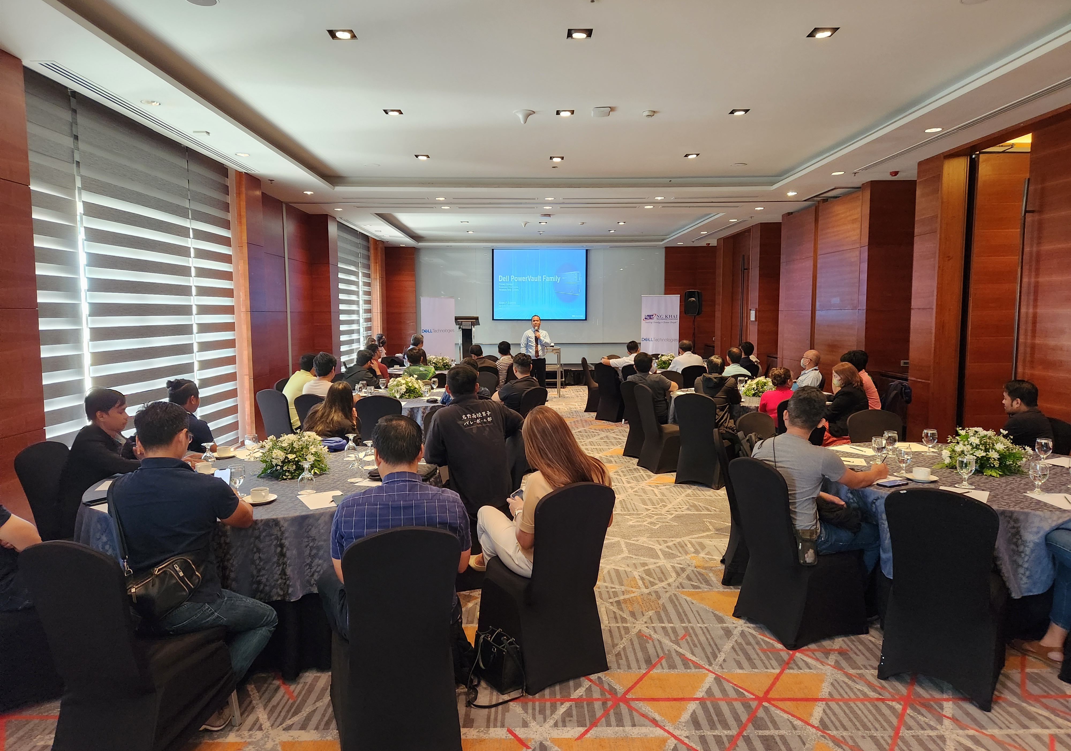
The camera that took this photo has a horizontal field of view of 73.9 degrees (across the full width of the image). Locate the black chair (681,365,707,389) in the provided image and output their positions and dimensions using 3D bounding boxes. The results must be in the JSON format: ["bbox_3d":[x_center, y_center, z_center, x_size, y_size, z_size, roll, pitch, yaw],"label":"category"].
[{"bbox_3d":[2.330,0.287,10.723,0.440,0.925,0.580,-1,5,-5],"label":"black chair"}]

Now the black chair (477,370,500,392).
[{"bbox_3d":[-0.829,0.437,8.995,0.470,0.930,0.580,3,6,30],"label":"black chair"}]

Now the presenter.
[{"bbox_3d":[0.000,-0.197,11.829,0.500,1.630,0.340,0,5,0],"label":"presenter"}]

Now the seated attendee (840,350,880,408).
[{"bbox_3d":[3.060,0.397,7.083,0.820,1.290,0.520,3,6,28],"label":"seated attendee"}]

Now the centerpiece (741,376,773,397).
[{"bbox_3d":[2.482,0.107,7.892,0.400,0.220,0.370,0,5,0],"label":"centerpiece"}]

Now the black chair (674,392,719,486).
[{"bbox_3d":[1.681,0.608,7.071,0.440,0.925,0.580,3,6,35],"label":"black chair"}]

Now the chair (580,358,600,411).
[{"bbox_3d":[1.070,0.145,11.990,0.580,0.920,0.450,1,5,10],"label":"chair"}]

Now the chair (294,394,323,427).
[{"bbox_3d":[-1.979,0.621,7.051,0.440,0.925,0.580,3,6,29],"label":"chair"}]

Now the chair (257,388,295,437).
[{"bbox_3d":[-2.491,0.586,7.472,0.440,0.925,0.580,4,6,37],"label":"chair"}]

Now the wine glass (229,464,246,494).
[{"bbox_3d":[-1.544,0.537,3.677,0.080,0.163,0.080,-2,6,-23],"label":"wine glass"}]

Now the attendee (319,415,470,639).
[{"bbox_3d":[-0.557,0.789,2.982,0.600,1.270,0.820,-1,5,-11],"label":"attendee"}]

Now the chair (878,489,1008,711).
[{"bbox_3d":[1.881,0.927,3.250,0.440,0.930,0.550,4,7,40],"label":"chair"}]

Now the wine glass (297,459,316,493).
[{"bbox_3d":[-1.195,0.521,3.709,0.095,0.165,0.095,0,5,0],"label":"wine glass"}]

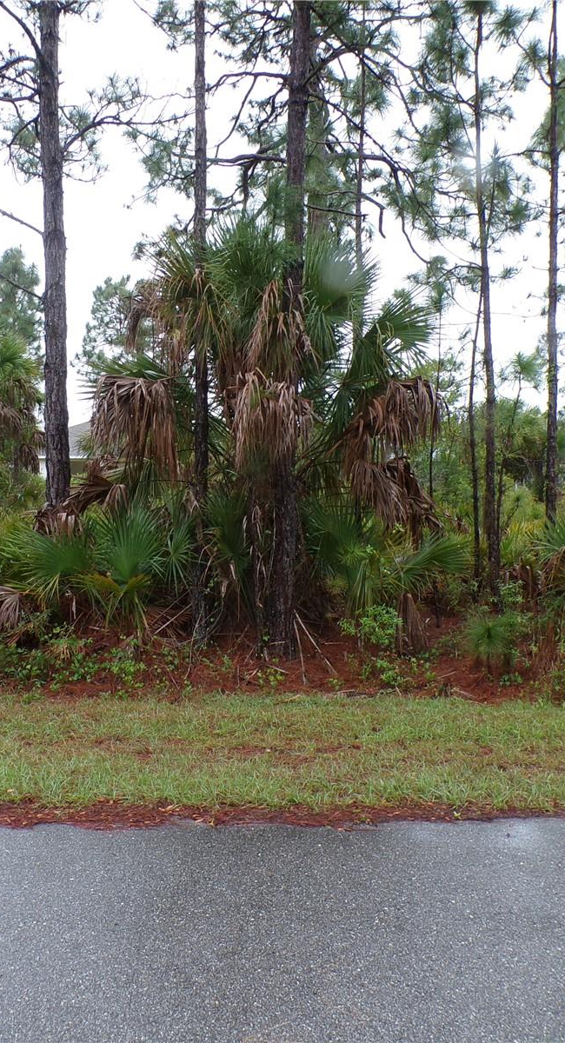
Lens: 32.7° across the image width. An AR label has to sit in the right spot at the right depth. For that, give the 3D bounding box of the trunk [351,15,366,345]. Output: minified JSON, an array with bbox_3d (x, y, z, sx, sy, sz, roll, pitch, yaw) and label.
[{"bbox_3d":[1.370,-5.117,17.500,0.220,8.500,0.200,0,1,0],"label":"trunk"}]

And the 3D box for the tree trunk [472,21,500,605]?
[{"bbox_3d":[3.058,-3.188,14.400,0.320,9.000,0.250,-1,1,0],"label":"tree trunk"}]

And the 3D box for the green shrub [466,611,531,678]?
[{"bbox_3d":[2.013,1.131,9.000,0.600,0.640,0.580,0,1,0],"label":"green shrub"}]

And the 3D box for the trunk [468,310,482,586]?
[{"bbox_3d":[3.051,-1.164,15.300,0.180,4.500,0.150,1,1,0],"label":"trunk"}]

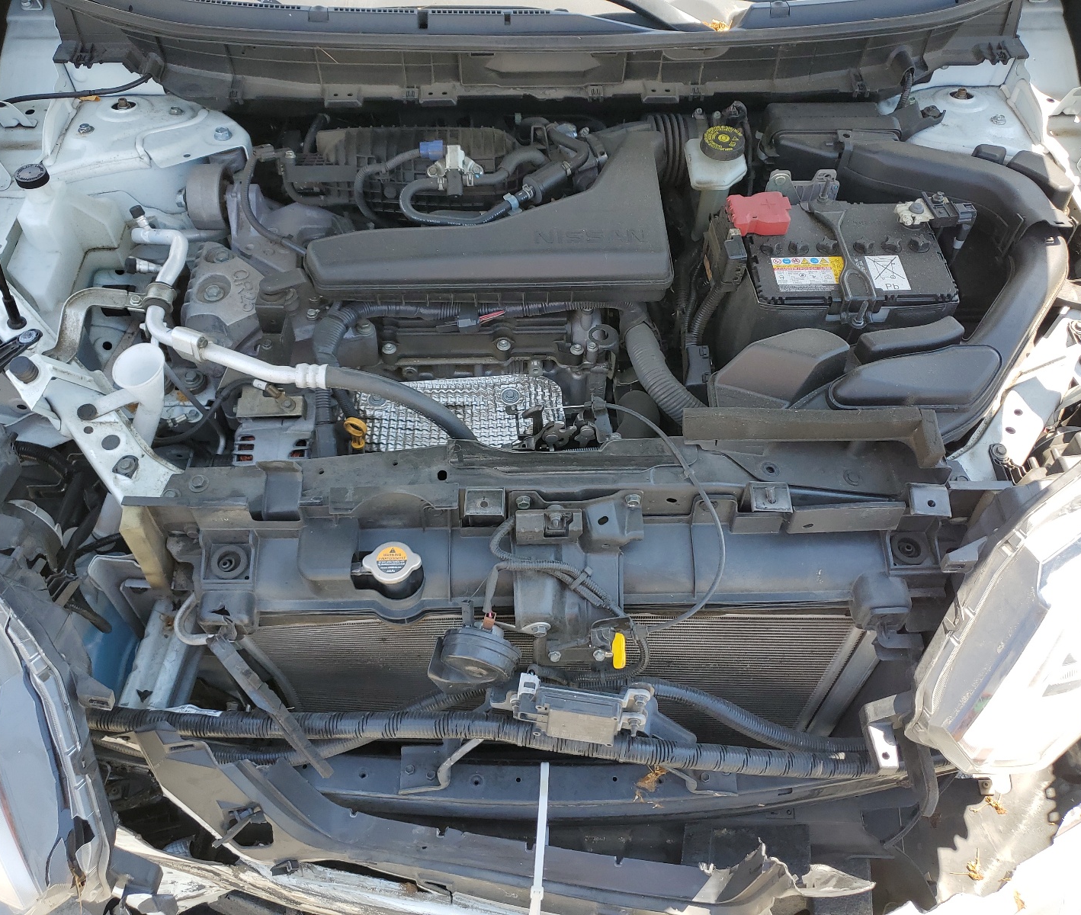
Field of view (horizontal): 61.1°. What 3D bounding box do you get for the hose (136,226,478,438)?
[{"bbox_3d":[-0.273,-0.151,1.026,0.410,0.105,0.300,-1,54,0],"label":"hose"}]

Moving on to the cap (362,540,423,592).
[{"bbox_3d":[-0.141,0.107,0.875,0.056,0.027,0.045,-1,54,0],"label":"cap"}]

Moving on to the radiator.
[{"bbox_3d":[0.018,0.271,1.099,0.630,0.425,0.047,-1,54,0],"label":"radiator"}]

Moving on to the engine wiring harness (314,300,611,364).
[{"bbox_3d":[-0.088,-0.145,1.064,0.335,0.055,0.050,-1,54,-1],"label":"engine wiring harness"}]

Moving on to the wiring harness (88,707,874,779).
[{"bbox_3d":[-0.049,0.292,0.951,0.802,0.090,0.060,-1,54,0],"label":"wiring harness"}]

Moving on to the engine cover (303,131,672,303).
[{"bbox_3d":[-0.059,-0.285,1.106,0.417,0.080,0.235,-1,54,0],"label":"engine cover"}]

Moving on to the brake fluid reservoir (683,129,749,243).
[{"bbox_3d":[0.241,-0.378,1.274,0.084,0.148,0.085,-1,54,0],"label":"brake fluid reservoir"}]

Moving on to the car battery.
[{"bbox_3d":[0.369,-0.206,1.187,0.234,0.213,0.175,-1,54,0],"label":"car battery"}]

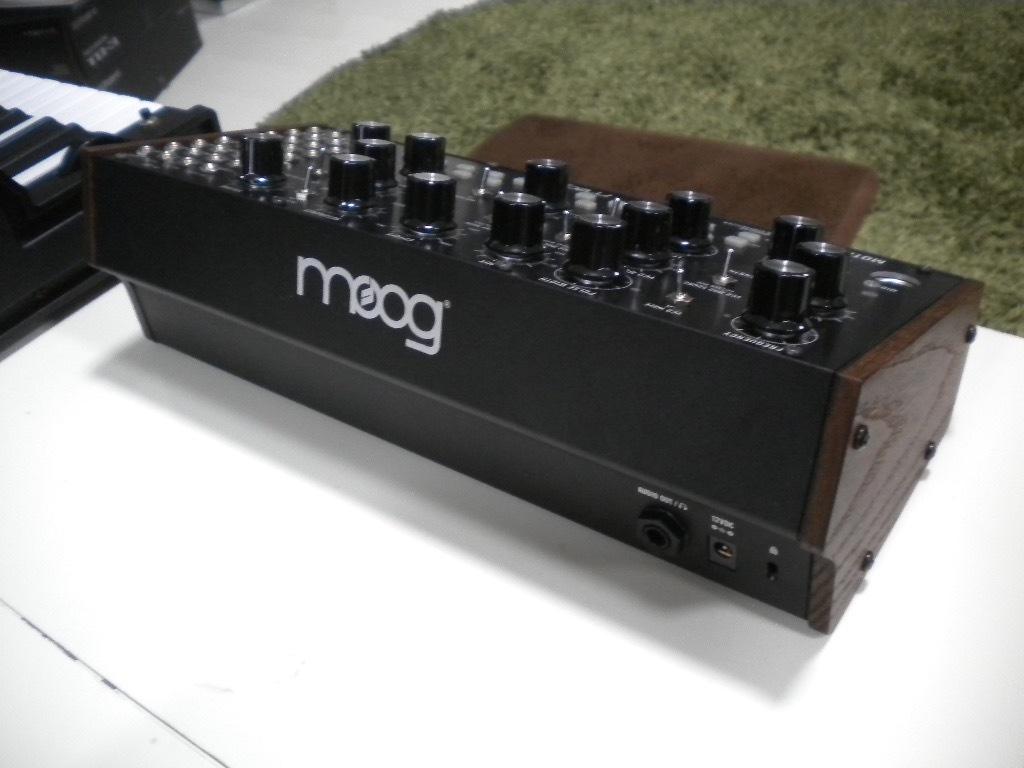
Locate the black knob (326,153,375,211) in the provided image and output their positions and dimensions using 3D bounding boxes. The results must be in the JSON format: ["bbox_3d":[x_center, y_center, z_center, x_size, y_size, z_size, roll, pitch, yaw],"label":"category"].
[{"bbox_3d":[-0.056,-0.070,0.361,0.019,0.017,0.019,5,22,-2],"label":"black knob"}]

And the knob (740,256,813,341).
[{"bbox_3d":[0.072,-0.023,0.278,0.019,0.017,0.019,20,26,31],"label":"knob"}]

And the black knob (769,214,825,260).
[{"bbox_3d":[0.091,-0.044,0.335,0.019,0.017,0.019,20,26,31],"label":"black knob"}]

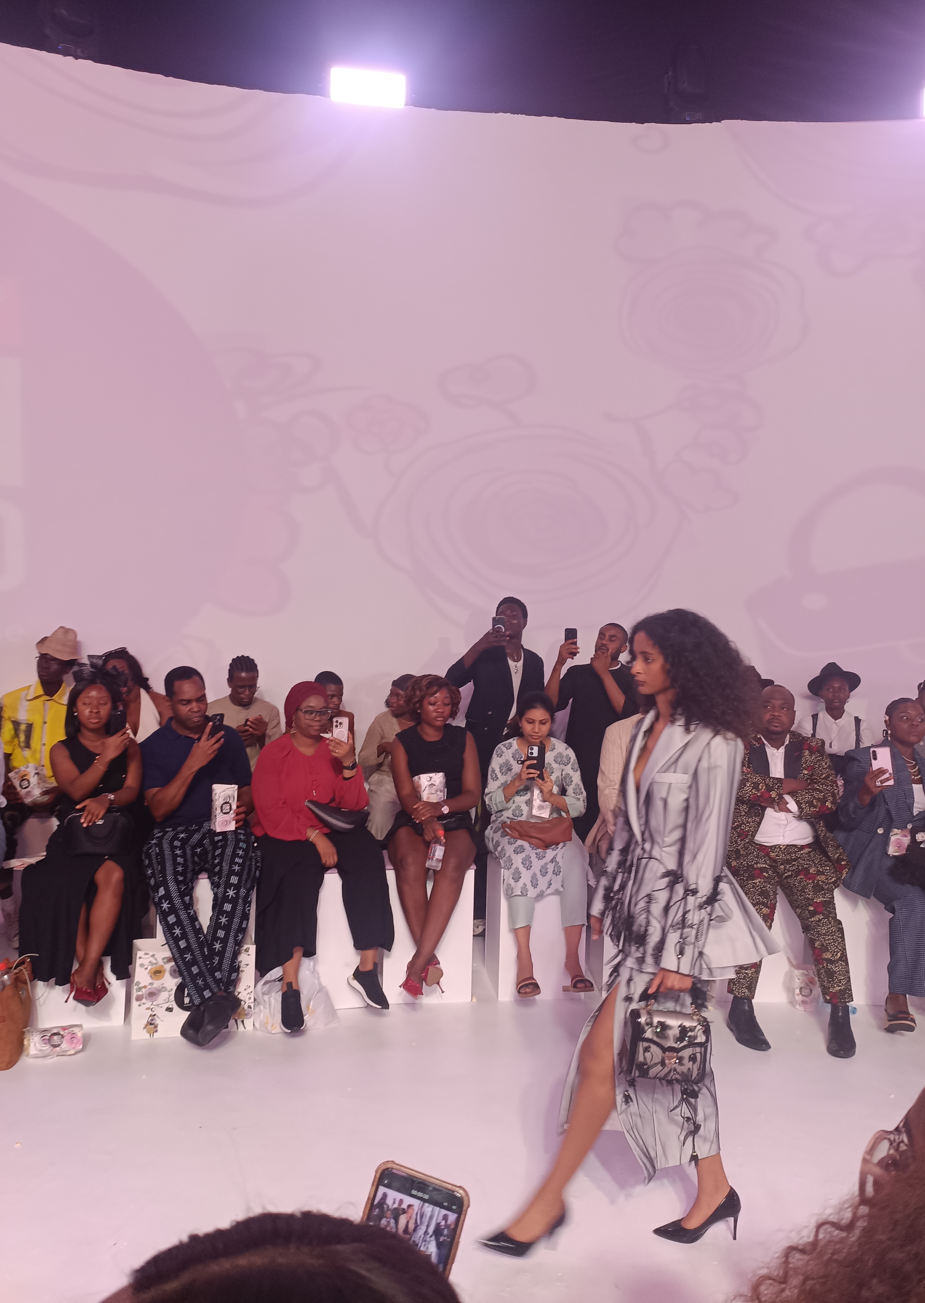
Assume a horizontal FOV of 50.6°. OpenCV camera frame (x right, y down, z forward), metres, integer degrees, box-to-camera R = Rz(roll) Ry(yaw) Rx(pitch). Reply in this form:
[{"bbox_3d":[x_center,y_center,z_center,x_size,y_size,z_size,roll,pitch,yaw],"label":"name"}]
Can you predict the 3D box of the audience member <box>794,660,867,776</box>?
[{"bbox_3d":[1.966,0.840,5.200,0.460,1.530,0.600,2,2,12],"label":"audience member"}]

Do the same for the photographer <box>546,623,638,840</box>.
[{"bbox_3d":[0.725,0.724,5.300,0.540,1.750,0.450,2,2,12],"label":"photographer"}]

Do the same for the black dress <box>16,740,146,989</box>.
[{"bbox_3d":[-1.587,0.852,4.097,0.500,0.950,0.620,1,3,-10],"label":"black dress"}]

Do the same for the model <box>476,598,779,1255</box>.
[{"bbox_3d":[0.479,0.780,2.800,0.800,1.805,0.480,1,2,-10],"label":"model"}]

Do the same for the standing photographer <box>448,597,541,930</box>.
[{"bbox_3d":[0.179,0.655,5.300,0.540,1.860,0.480,1,2,-10],"label":"standing photographer"}]

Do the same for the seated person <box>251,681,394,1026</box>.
[{"bbox_3d":[-0.639,0.847,4.376,0.600,1.400,0.740,1,3,-9],"label":"seated person"}]

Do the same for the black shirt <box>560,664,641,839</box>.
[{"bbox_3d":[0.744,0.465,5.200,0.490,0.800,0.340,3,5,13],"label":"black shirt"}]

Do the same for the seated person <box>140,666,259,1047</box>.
[{"bbox_3d":[-1.129,0.839,4.250,0.530,1.500,0.740,1,2,-8],"label":"seated person"}]

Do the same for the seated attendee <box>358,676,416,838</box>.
[{"bbox_3d":[-0.328,0.828,5.306,0.510,1.390,0.750,2,3,0],"label":"seated attendee"}]

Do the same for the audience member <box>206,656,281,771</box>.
[{"bbox_3d":[-1.179,0.769,5.234,0.500,1.470,0.750,1,3,-8],"label":"audience member"}]

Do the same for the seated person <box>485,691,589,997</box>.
[{"bbox_3d":[0.341,0.870,4.580,0.490,1.350,0.630,1,2,-3],"label":"seated person"}]

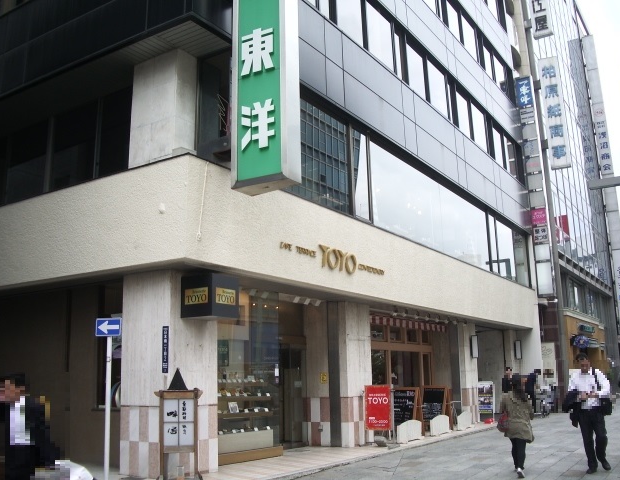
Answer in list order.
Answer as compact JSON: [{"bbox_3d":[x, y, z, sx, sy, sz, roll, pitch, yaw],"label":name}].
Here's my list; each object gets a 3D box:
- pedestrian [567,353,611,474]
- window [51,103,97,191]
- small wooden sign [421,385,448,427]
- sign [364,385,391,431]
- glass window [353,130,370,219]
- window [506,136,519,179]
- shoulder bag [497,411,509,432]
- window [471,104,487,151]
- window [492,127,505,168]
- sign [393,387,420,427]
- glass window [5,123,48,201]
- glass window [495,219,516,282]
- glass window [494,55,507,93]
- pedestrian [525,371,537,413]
[{"bbox_3d":[4.103,2.553,9.550,0.620,1.720,0.440,-6,-13,19],"label":"pedestrian"},{"bbox_3d":[-4.930,-1.942,13.494,1.393,1.736,0.080,-9,-15,32],"label":"window"},{"bbox_3d":[3.320,4.439,17.069,0.610,1.150,0.520,-11,-16,36],"label":"small wooden sign"},{"bbox_3d":[1.538,3.812,14.700,0.620,1.000,0.060,-9,-15,32],"label":"sign"},{"bbox_3d":[1.191,-1.499,14.972,0.080,2.140,0.714,-10,-15,32],"label":"glass window"},{"bbox_3d":[7.853,-3.223,25.276,0.100,1.387,1.367,-9,-15,32],"label":"window"},{"bbox_3d":[2.848,2.665,9.500,0.160,0.320,0.320,-7,-14,24],"label":"shoulder bag"},{"bbox_3d":[5.815,-3.831,22.197,0.100,1.387,1.356,-9,-15,32],"label":"window"},{"bbox_3d":[7.384,-3.630,25.349,0.080,1.413,0.938,-10,-15,32],"label":"window"},{"bbox_3d":[2.370,4.270,16.144,0.700,1.220,0.500,-9,-15,32],"label":"sign"},{"bbox_3d":[-6.263,-1.693,14.323,1.379,1.715,0.080,-9,-15,32],"label":"glass window"},{"bbox_3d":[6.980,0.442,22.924,0.100,1.968,2.091,-9,-15,32],"label":"glass window"},{"bbox_3d":[8.001,-6.918,27.201,0.080,1.308,1.356,-10,-15,32],"label":"glass window"},{"bbox_3d":[8.557,5.880,25.000,0.400,1.660,0.500,0,-12,-8],"label":"pedestrian"}]

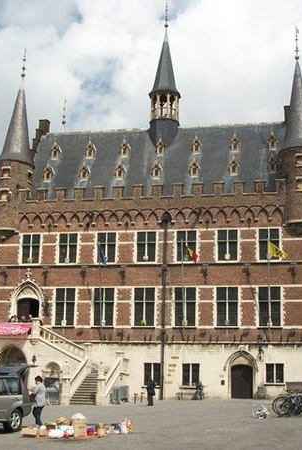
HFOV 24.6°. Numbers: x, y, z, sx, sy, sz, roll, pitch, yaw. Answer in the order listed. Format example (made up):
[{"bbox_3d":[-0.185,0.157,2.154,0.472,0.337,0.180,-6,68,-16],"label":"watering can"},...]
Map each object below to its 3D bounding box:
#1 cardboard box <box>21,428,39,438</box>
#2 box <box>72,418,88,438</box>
[{"bbox_3d":[-3.314,5.725,19.150,0.450,0.220,0.320,3,-12,-9],"label":"cardboard box"},{"bbox_3d":[-1.942,5.618,19.177,0.370,0.480,0.360,2,-12,-5],"label":"box"}]

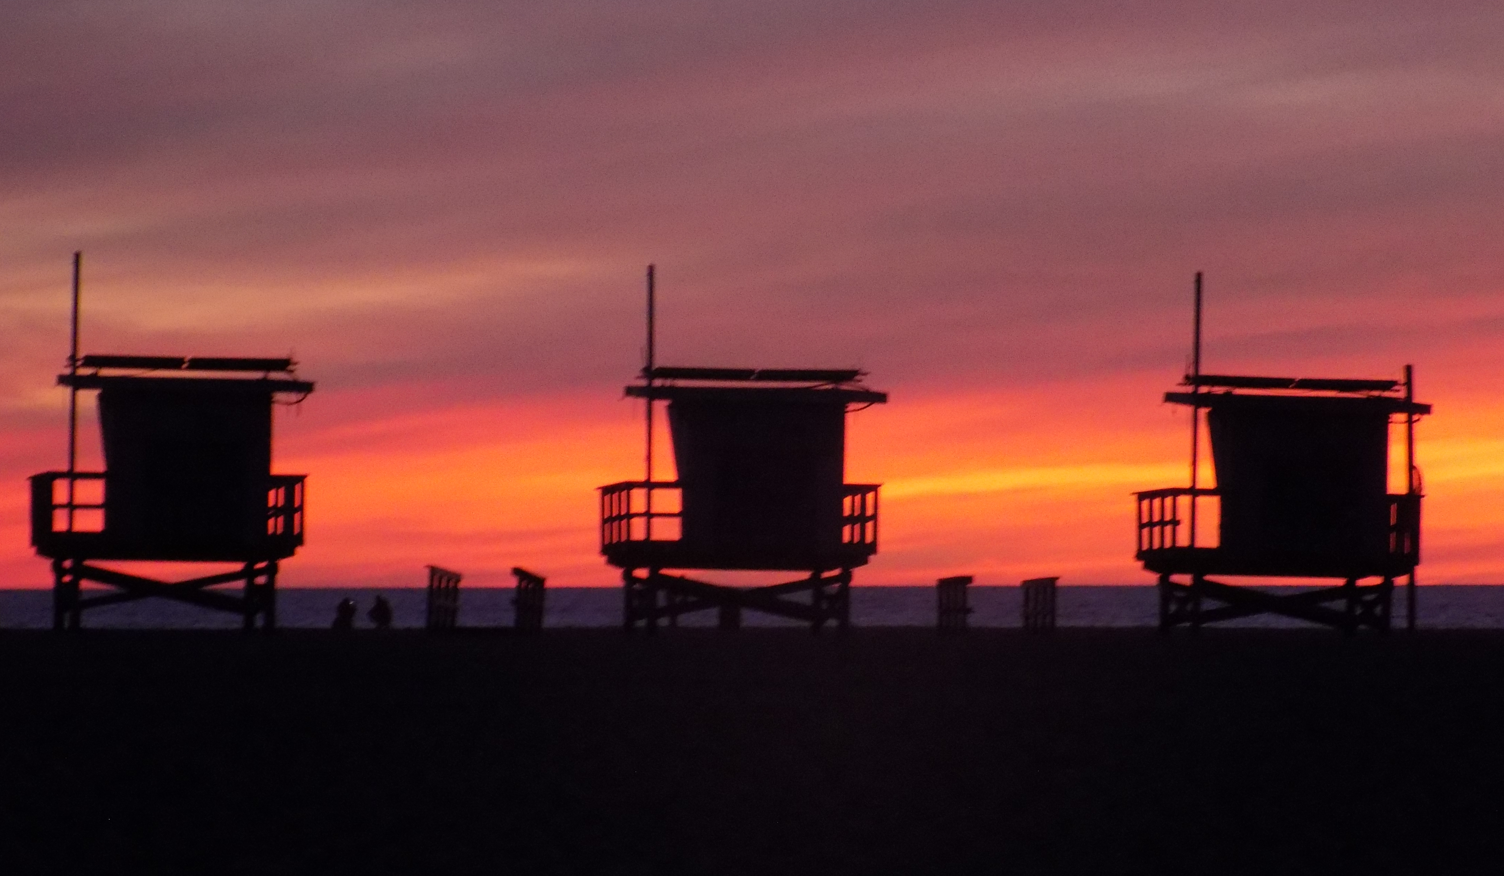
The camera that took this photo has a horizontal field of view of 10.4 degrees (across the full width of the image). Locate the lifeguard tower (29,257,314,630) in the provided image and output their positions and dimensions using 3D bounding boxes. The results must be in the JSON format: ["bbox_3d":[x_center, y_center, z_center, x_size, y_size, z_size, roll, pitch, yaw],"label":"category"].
[{"bbox_3d":[-9.588,0.107,136.500,4.350,6.280,3.700,0,-1,-9],"label":"lifeguard tower"}]

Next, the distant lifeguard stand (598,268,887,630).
[{"bbox_3d":[-0.157,0.206,138.000,4.350,6.170,3.700,0,-1,-8],"label":"distant lifeguard stand"}]

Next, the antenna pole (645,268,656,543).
[{"bbox_3d":[-1.690,-0.591,136.200,0.090,4.550,0.090,1,-1,-7],"label":"antenna pole"}]

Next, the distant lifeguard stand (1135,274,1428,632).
[{"bbox_3d":[8.836,0.264,137.500,4.350,6.050,3.700,0,-1,-7],"label":"distant lifeguard stand"}]

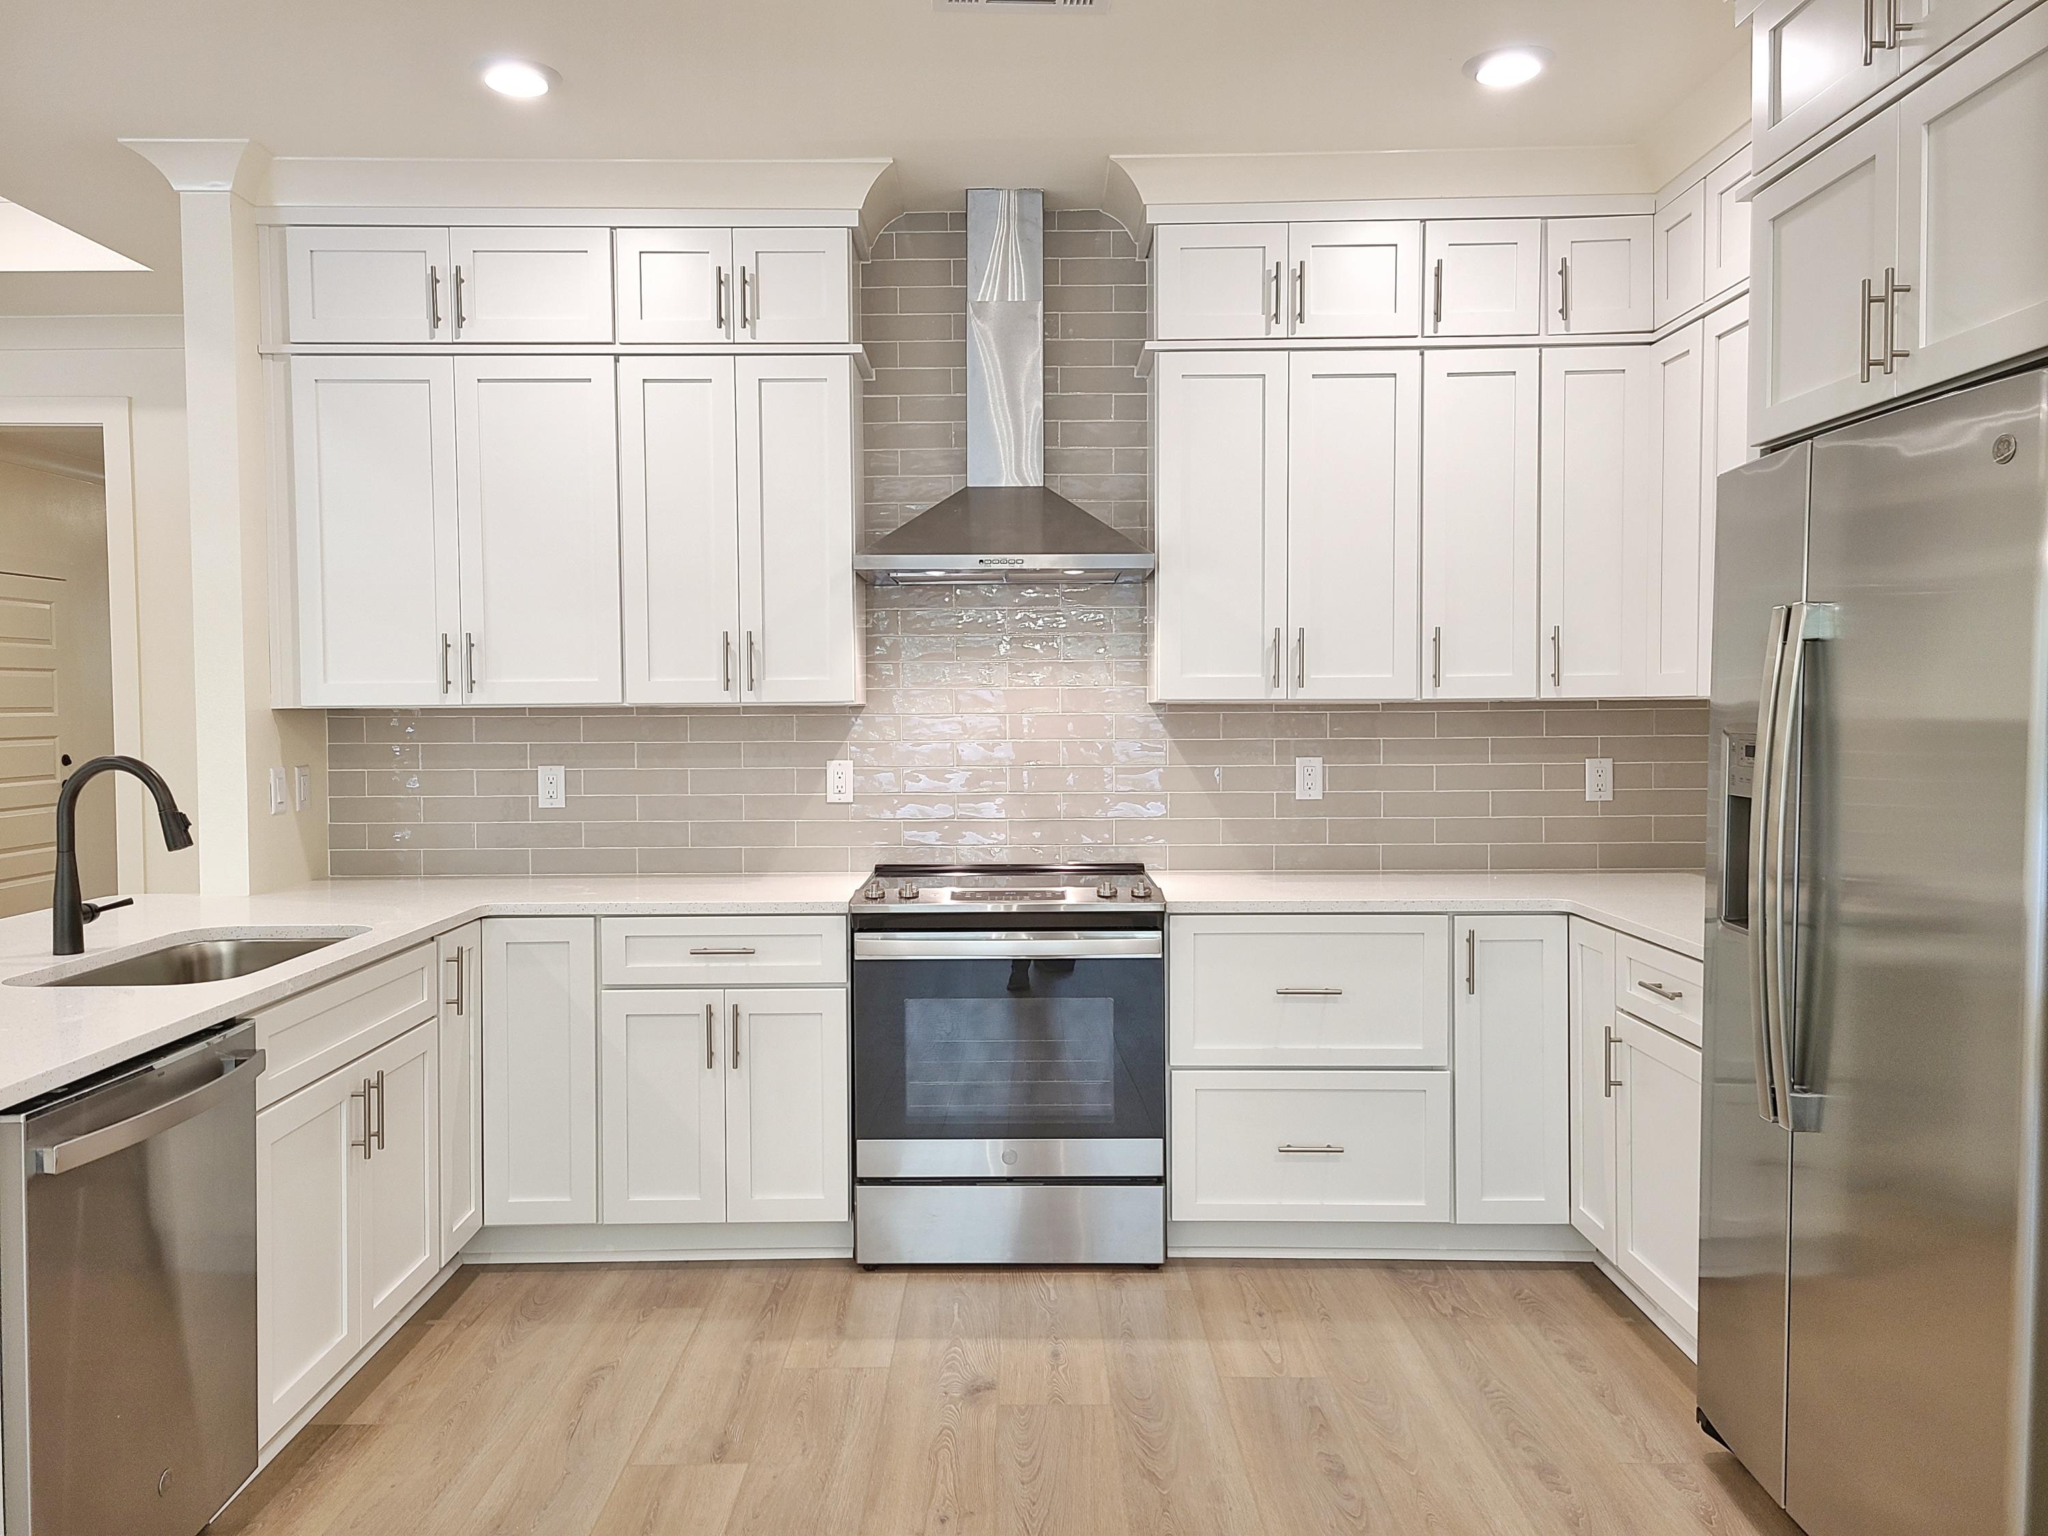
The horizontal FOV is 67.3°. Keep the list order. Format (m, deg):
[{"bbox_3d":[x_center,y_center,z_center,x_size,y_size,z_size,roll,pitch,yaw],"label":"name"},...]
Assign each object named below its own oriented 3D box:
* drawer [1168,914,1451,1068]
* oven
[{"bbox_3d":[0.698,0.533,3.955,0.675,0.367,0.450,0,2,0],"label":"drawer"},{"bbox_3d":[-0.032,0.761,4.014,0.759,0.935,0.665,0,2,0],"label":"oven"}]

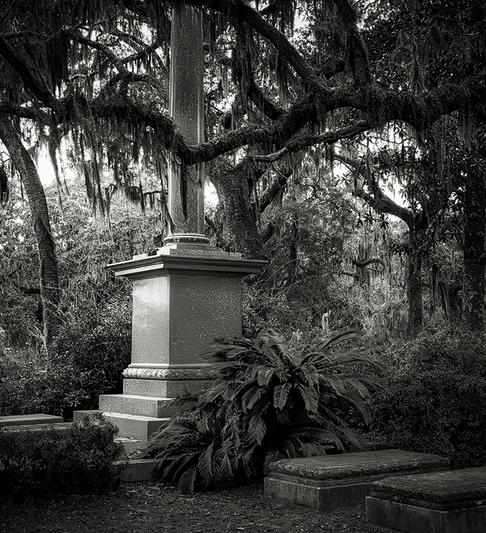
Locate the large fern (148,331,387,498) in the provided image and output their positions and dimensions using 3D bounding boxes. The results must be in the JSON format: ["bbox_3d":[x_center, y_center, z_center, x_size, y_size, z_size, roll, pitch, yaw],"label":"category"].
[{"bbox_3d":[0.258,1.766,10.931,2.900,1.870,2.600,0,-5,0],"label":"large fern"}]

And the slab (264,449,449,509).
[{"bbox_3d":[1.326,2.428,10.032,1.897,0.371,1.023,3,-7,-33],"label":"slab"}]

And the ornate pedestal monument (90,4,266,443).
[{"bbox_3d":[-0.875,-0.951,13.553,2.621,6.901,2.621,3,-7,-33],"label":"ornate pedestal monument"}]

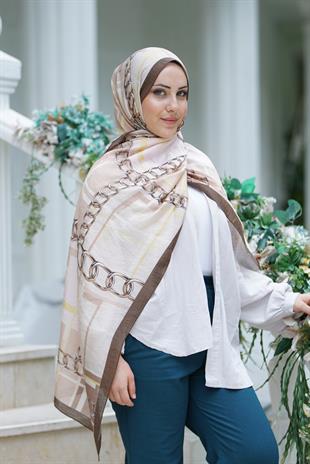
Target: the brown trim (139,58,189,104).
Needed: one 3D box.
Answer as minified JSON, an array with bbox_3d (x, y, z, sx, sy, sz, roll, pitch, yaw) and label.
[{"bbox_3d":[0.023,-0.368,3.270,0.125,0.118,0.080,0,0,-25],"label":"brown trim"}]

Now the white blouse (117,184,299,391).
[{"bbox_3d":[0.124,0.104,3.300,0.460,0.550,0.300,0,0,-23],"label":"white blouse"}]

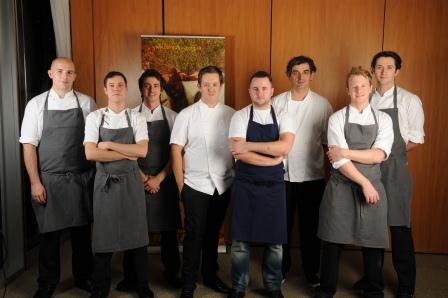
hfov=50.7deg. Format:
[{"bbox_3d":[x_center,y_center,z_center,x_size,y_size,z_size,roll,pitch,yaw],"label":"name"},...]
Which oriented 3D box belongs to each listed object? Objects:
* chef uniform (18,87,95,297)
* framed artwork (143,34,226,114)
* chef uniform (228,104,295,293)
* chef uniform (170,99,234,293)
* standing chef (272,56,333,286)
[{"bbox_3d":[-1.289,0.326,3.694,0.550,1.586,0.380,-2,9,-14],"label":"chef uniform"},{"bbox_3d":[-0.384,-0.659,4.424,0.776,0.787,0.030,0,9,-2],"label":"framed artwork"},{"bbox_3d":[0.285,0.388,3.700,0.509,1.499,0.360,1,9,2],"label":"chef uniform"},{"bbox_3d":[-0.167,0.369,3.708,0.503,1.524,0.380,-1,9,-9],"label":"chef uniform"},{"bbox_3d":[0.641,0.203,3.917,0.492,1.889,0.340,2,9,6],"label":"standing chef"}]

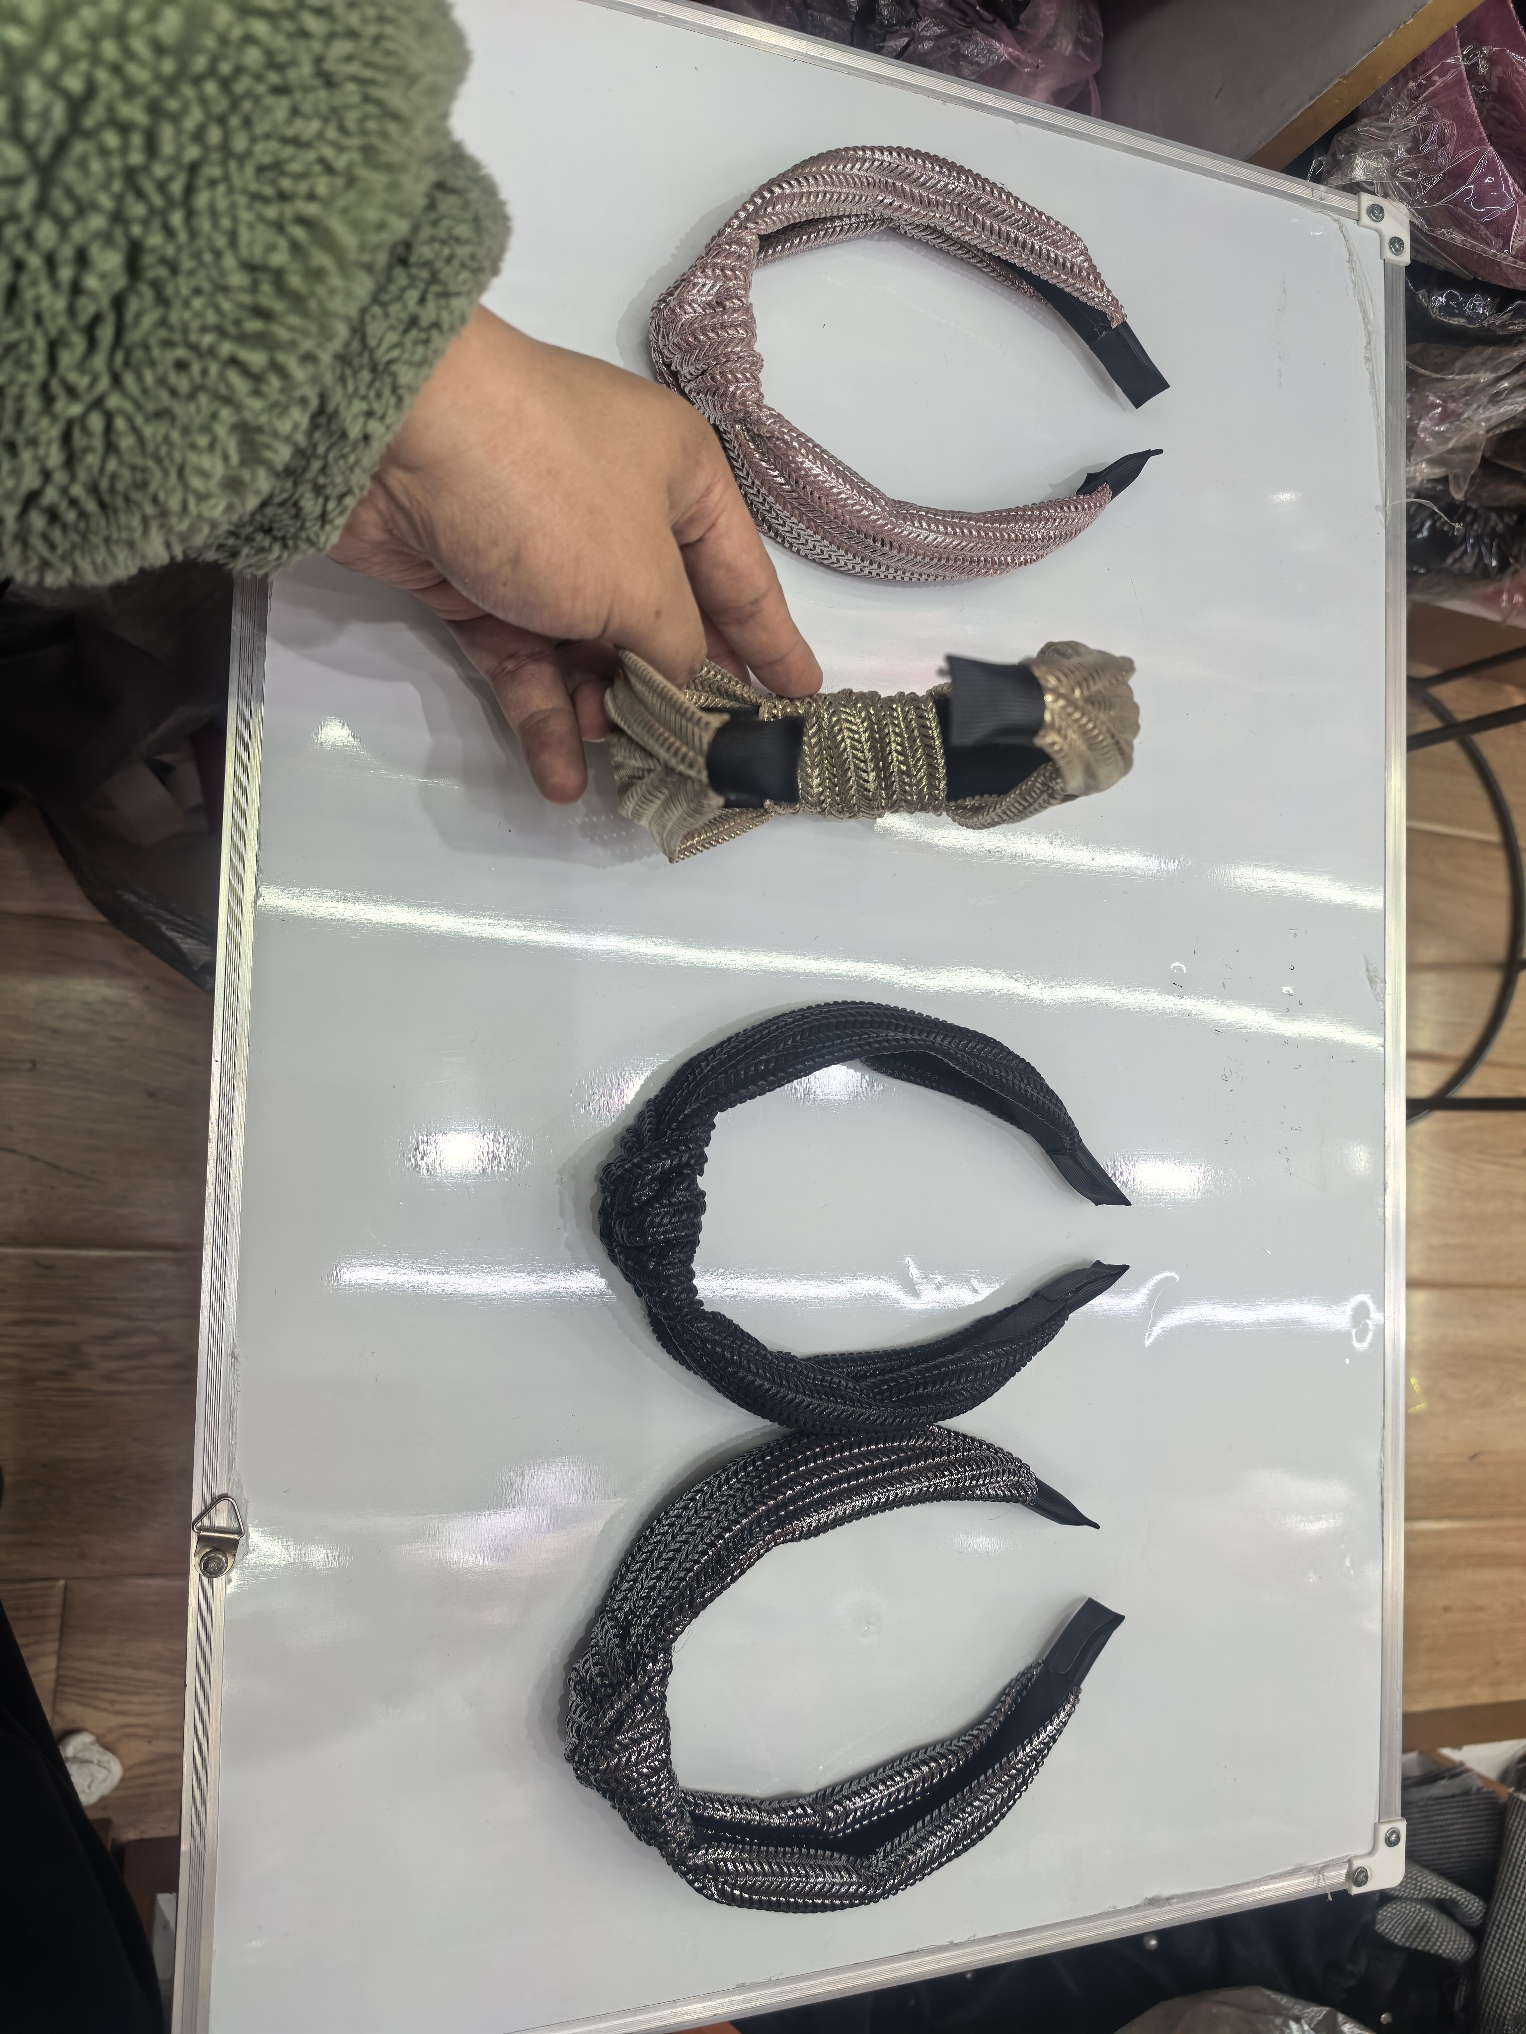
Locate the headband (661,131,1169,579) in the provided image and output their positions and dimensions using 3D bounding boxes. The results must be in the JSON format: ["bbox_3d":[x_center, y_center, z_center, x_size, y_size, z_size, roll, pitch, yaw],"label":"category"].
[{"bbox_3d":[0.053,-0.200,0.439,0.178,0.045,0.130,1,88,-20],"label":"headband"}]

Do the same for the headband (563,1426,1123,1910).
[{"bbox_3d":[0.032,0.187,0.417,0.181,0.045,0.130,-9,91,-20],"label":"headband"}]

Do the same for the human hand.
[{"bbox_3d":[-0.044,-0.107,0.325,0.130,0.075,0.092,22,97,-31],"label":"human hand"}]

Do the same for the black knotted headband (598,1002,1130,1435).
[{"bbox_3d":[0.038,0.059,0.424,0.177,0.045,0.130,2,87,-20],"label":"black knotted headband"}]

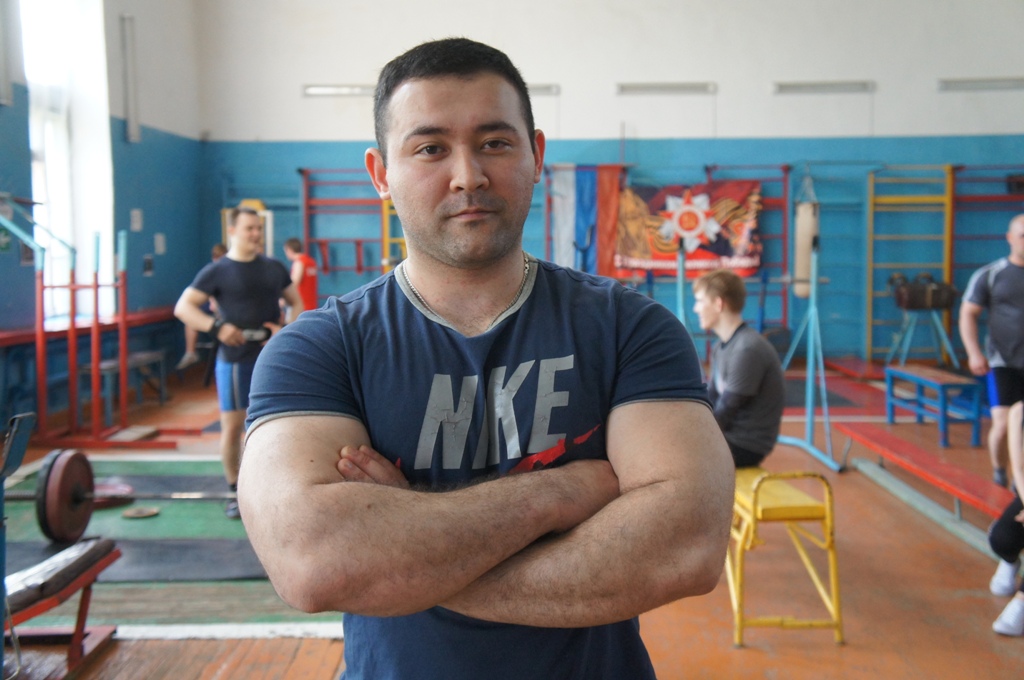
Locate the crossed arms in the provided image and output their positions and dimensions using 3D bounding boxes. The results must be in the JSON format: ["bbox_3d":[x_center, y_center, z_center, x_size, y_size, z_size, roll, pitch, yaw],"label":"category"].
[{"bbox_3d":[-0.027,0.172,1.180,0.500,0.228,0.270,0,4,-1],"label":"crossed arms"}]

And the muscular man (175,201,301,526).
[{"bbox_3d":[-1.506,0.122,6.293,0.620,1.710,0.400,-3,5,-33],"label":"muscular man"}]

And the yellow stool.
[{"bbox_3d":[0.980,0.774,4.801,0.410,0.640,1.200,0,4,-6],"label":"yellow stool"}]

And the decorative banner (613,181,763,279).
[{"bbox_3d":[2.218,-1.398,14.370,1.870,1.210,0.080,0,4,4],"label":"decorative banner"}]

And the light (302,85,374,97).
[{"bbox_3d":[-2.016,-3.151,14.364,1.250,0.150,0.100,0,4,4],"label":"light"}]

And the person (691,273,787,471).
[{"bbox_3d":[0.758,0.387,4.754,0.760,1.340,0.500,-1,4,-17],"label":"person"}]

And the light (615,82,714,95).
[{"bbox_3d":[1.919,-3.123,14.111,1.250,0.150,0.100,0,4,4],"label":"light"}]

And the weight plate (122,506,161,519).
[{"bbox_3d":[-2.022,0.940,6.202,0.205,0.026,0.205,0,4,0],"label":"weight plate"}]

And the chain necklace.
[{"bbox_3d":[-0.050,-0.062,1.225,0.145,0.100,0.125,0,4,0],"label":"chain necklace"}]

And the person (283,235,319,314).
[{"bbox_3d":[-2.251,-0.289,12.214,0.300,1.620,0.420,2,5,28],"label":"person"}]

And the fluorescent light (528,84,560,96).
[{"bbox_3d":[-0.019,-3.192,14.538,1.240,0.140,0.100,0,4,4],"label":"fluorescent light"}]

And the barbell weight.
[{"bbox_3d":[-1.541,0.769,5.634,2.100,0.450,0.450,0,4,1],"label":"barbell weight"}]

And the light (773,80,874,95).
[{"bbox_3d":[3.931,-3.166,14.249,1.240,0.140,0.100,0,4,4],"label":"light"}]

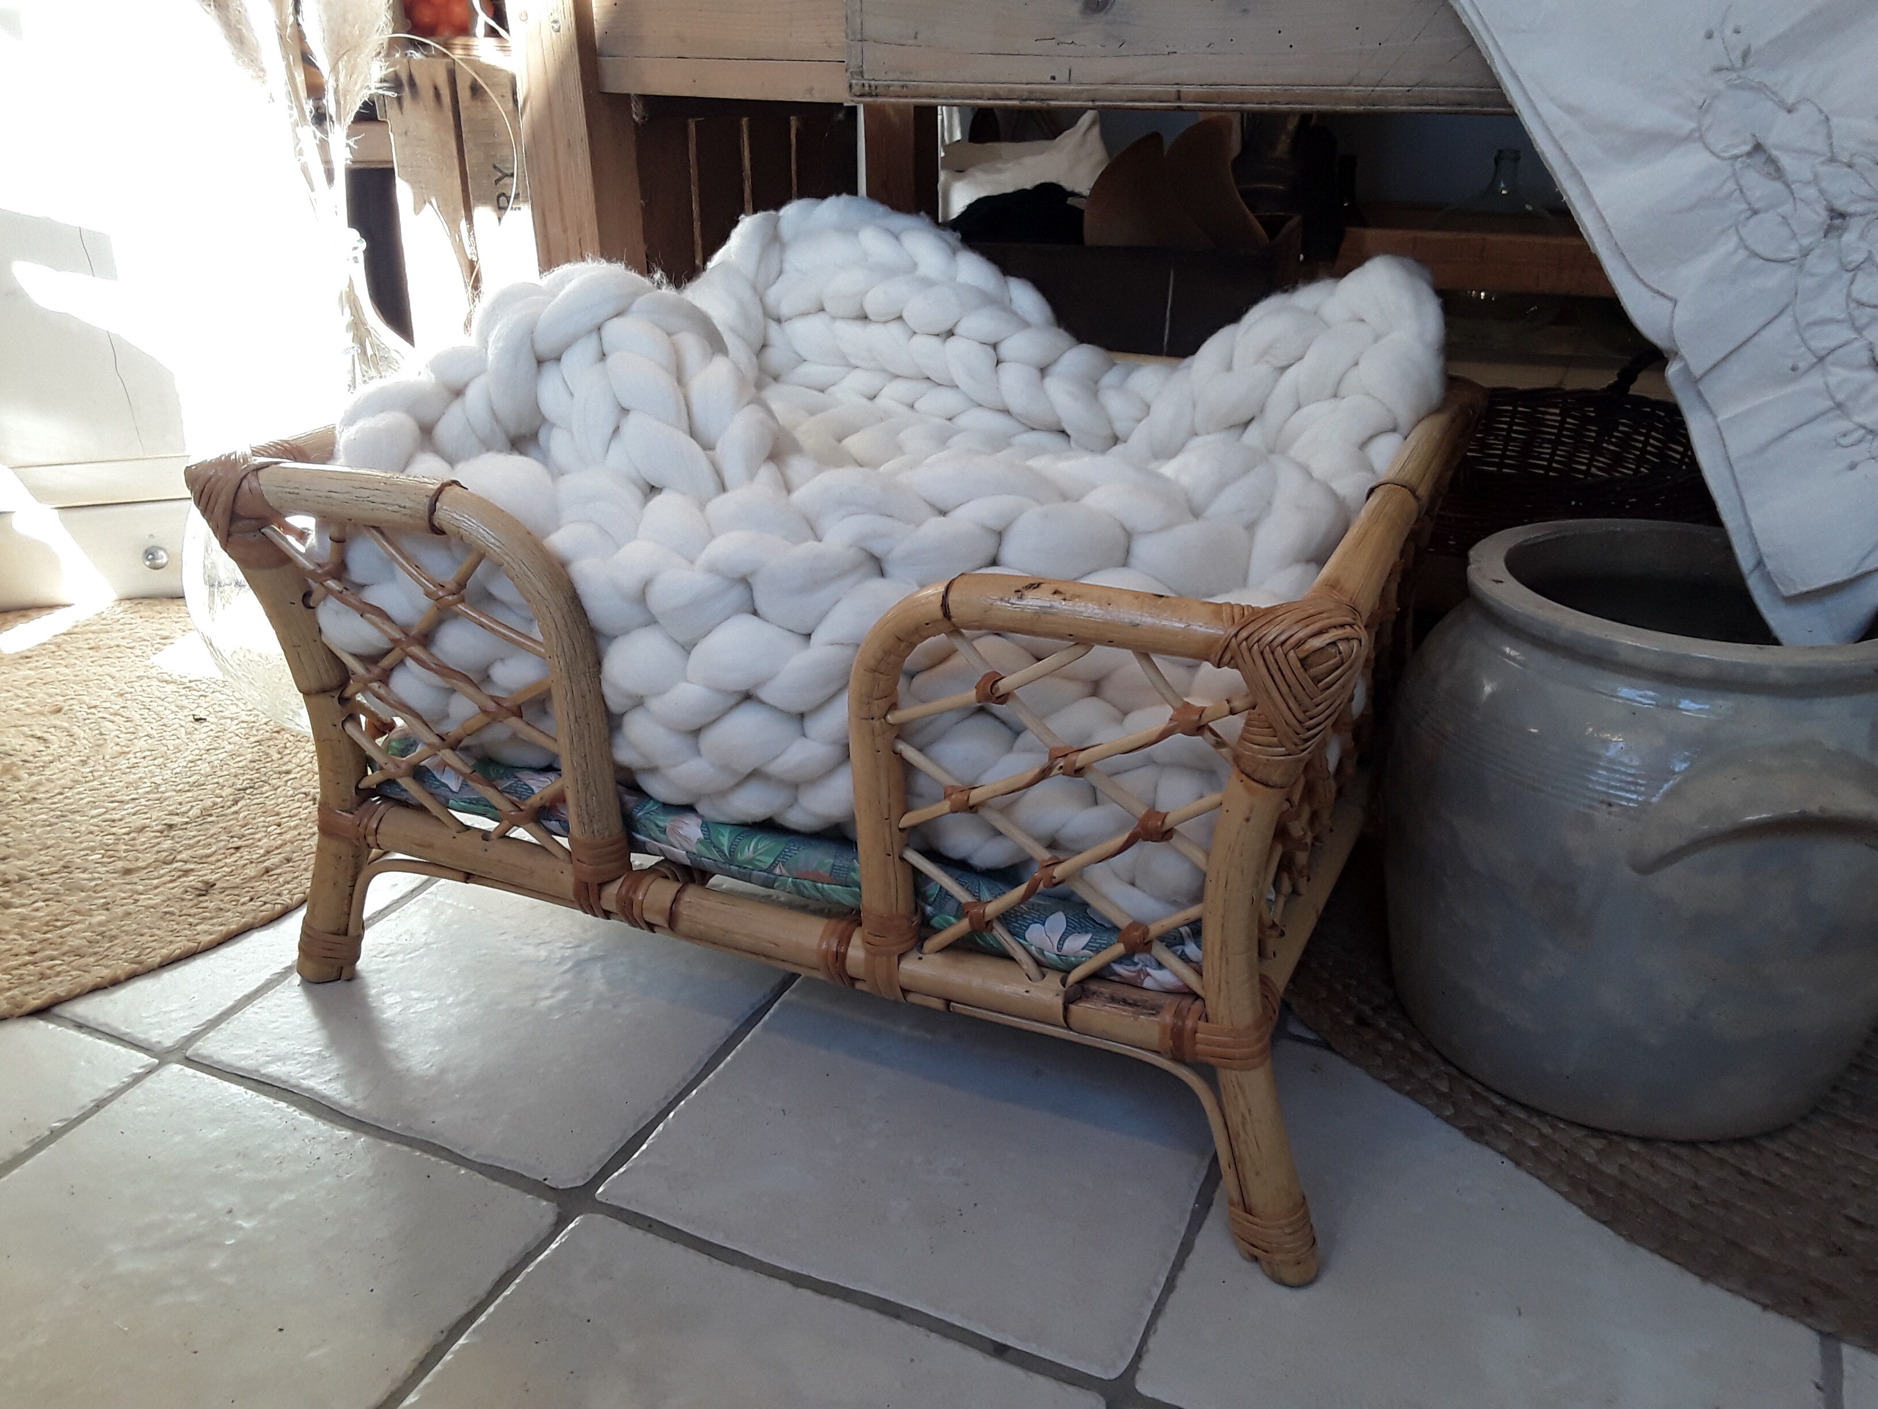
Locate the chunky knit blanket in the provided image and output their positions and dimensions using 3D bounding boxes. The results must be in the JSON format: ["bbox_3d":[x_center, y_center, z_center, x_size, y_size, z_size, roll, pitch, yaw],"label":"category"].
[{"bbox_3d":[-0.021,-0.164,1.038,0.637,0.324,0.519,11,26,21],"label":"chunky knit blanket"}]

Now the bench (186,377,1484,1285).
[{"bbox_3d":[-0.022,-0.022,1.095,0.735,0.408,0.606,11,26,21],"label":"bench"}]

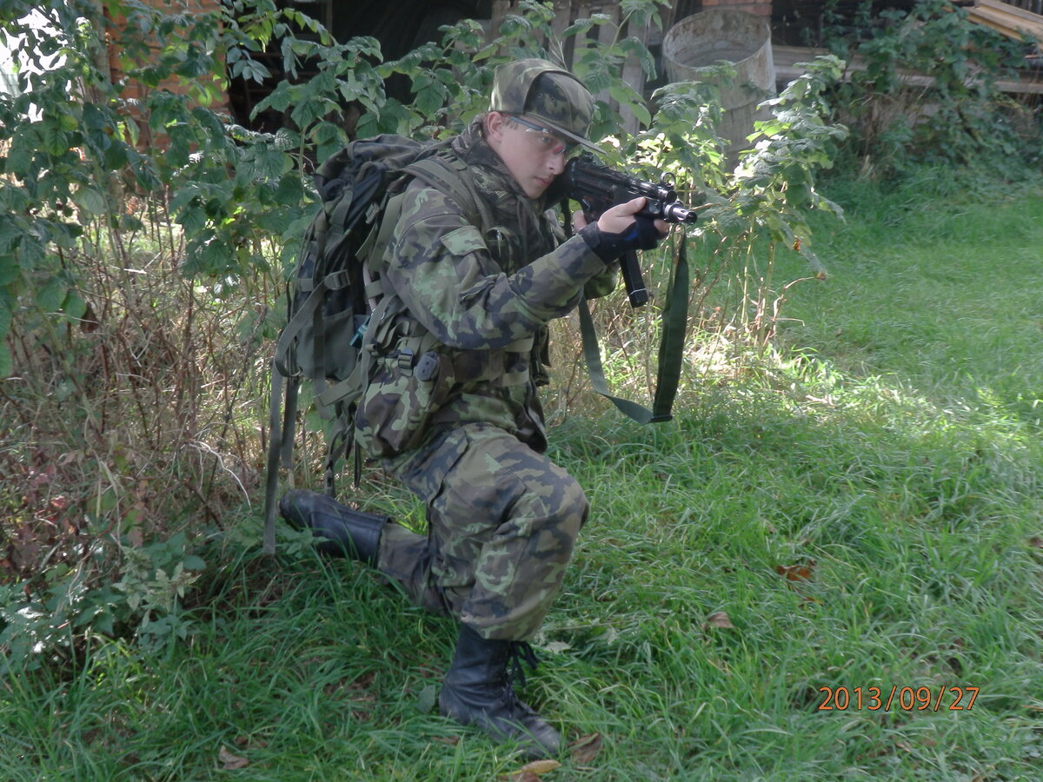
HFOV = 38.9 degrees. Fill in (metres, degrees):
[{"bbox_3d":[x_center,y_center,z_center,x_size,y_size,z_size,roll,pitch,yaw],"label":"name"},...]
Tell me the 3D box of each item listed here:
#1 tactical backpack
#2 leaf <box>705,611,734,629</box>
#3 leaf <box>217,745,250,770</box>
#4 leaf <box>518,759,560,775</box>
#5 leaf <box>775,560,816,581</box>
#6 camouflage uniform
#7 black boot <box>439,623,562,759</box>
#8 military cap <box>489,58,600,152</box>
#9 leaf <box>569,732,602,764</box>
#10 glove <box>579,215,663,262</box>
[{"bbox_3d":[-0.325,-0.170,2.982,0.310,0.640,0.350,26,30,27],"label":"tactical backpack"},{"bbox_3d":[0.438,0.505,3.255,0.060,0.025,0.050,0,20,0],"label":"leaf"},{"bbox_3d":[-0.538,0.686,2.757,0.055,0.025,0.045,0,20,0],"label":"leaf"},{"bbox_3d":[0.033,0.698,2.740,0.075,0.015,0.035,-3,20,-9],"label":"leaf"},{"bbox_3d":[0.646,0.423,3.479,0.090,0.025,0.065,0,20,0],"label":"leaf"},{"bbox_3d":[-0.075,0.036,2.913,0.750,1.120,0.560,13,24,33],"label":"camouflage uniform"},{"bbox_3d":[-0.051,0.548,2.860,0.285,0.250,0.108,12,23,30],"label":"black boot"},{"bbox_3d":[0.056,-0.504,2.600,0.260,0.130,0.180,22,0,35],"label":"military cap"},{"bbox_3d":[0.120,0.673,2.785,0.060,0.030,0.055,0,20,0],"label":"leaf"},{"bbox_3d":[0.167,-0.255,2.480,0.130,0.080,0.090,21,23,30],"label":"glove"}]

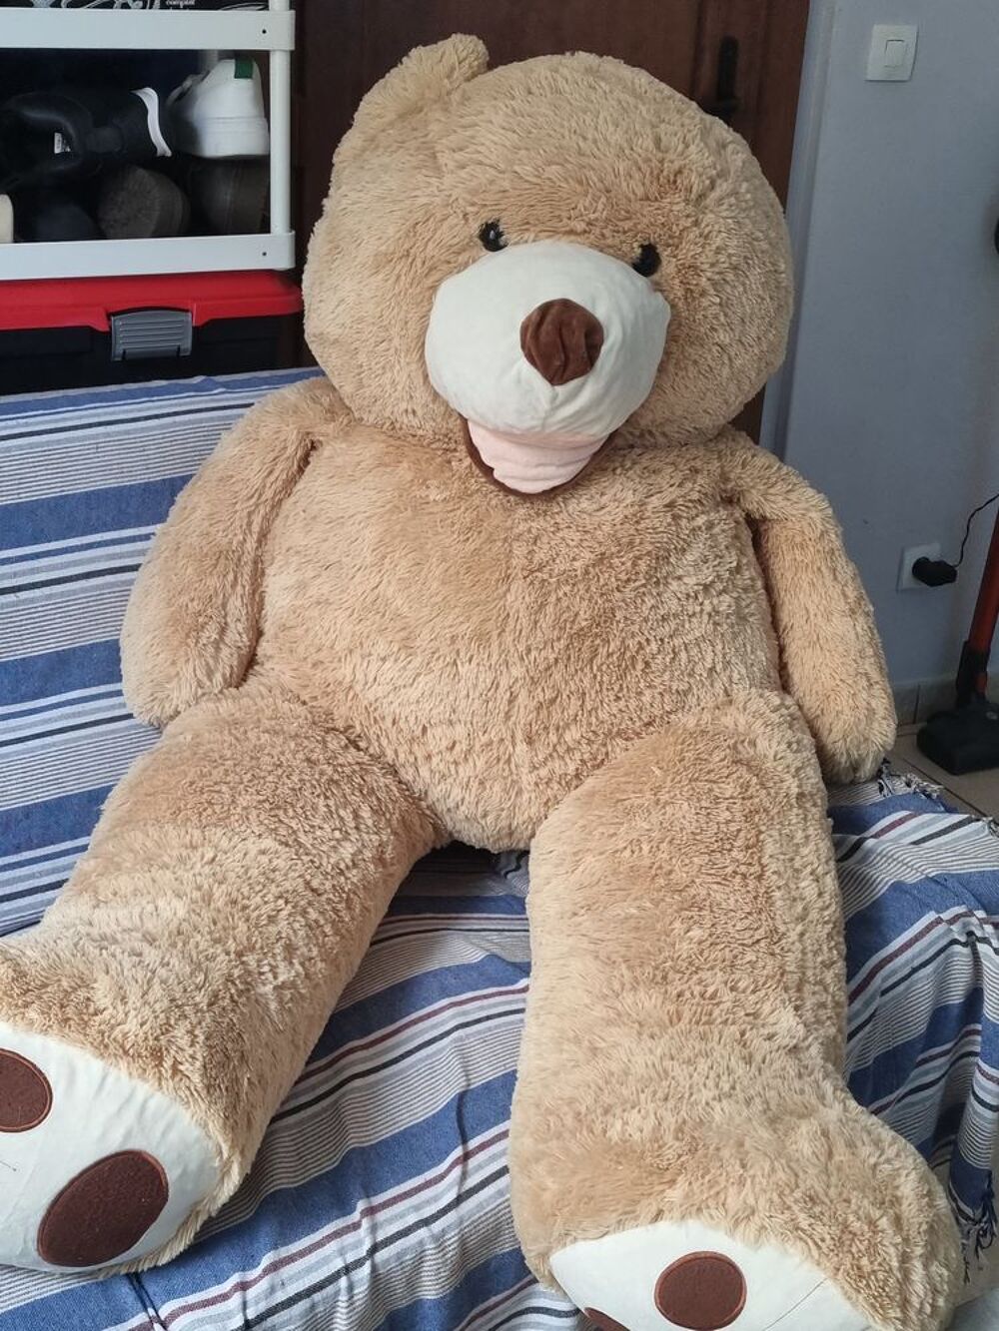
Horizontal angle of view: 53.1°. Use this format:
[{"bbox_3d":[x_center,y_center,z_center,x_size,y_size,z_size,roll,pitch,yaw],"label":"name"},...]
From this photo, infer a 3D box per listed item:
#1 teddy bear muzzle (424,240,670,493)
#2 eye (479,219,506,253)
[{"bbox_3d":[0.042,-0.268,0.900,0.222,0.222,0.150,6,23,-7],"label":"teddy bear muzzle"},{"bbox_3d":[-0.007,-0.393,0.915,0.025,0.029,0.018,5,26,-7],"label":"eye"}]

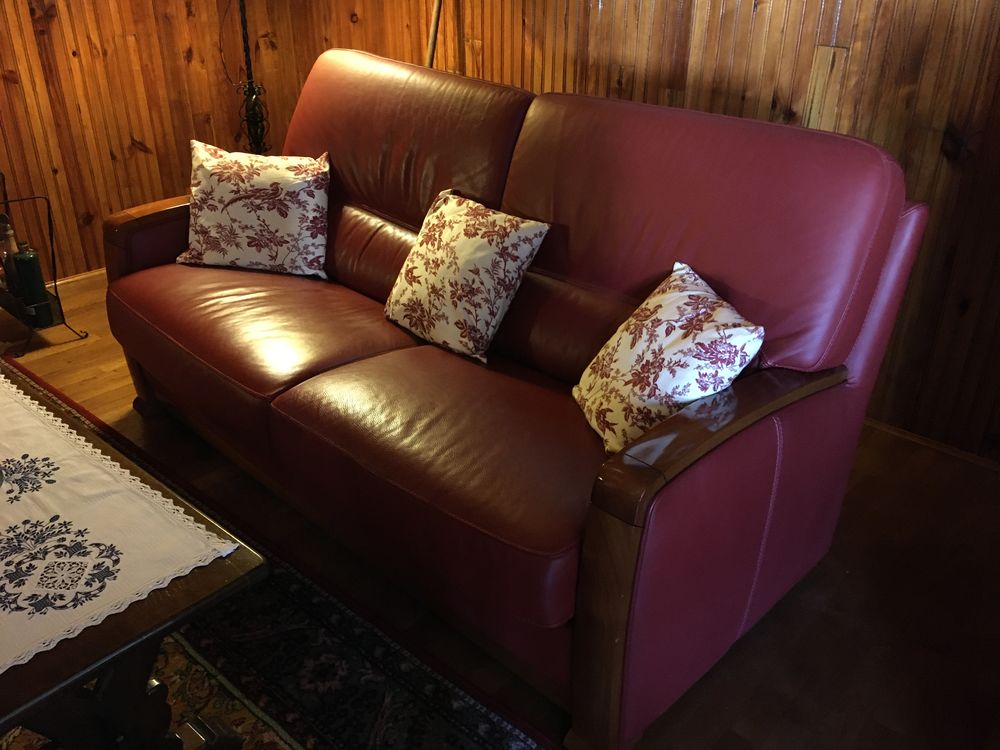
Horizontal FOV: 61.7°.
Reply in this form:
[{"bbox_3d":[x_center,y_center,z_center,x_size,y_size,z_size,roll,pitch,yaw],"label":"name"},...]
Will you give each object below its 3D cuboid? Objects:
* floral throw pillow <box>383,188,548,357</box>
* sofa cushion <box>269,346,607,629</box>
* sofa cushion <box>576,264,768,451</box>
[{"bbox_3d":[-0.090,-0.256,2.071,0.370,0.370,0.130,25,0,36],"label":"floral throw pillow"},{"bbox_3d":[-0.012,0.136,1.753,0.853,0.203,0.557,24,35,39],"label":"sofa cushion"},{"bbox_3d":[0.303,-0.036,1.672,0.375,0.140,0.370,-44,23,10],"label":"sofa cushion"}]

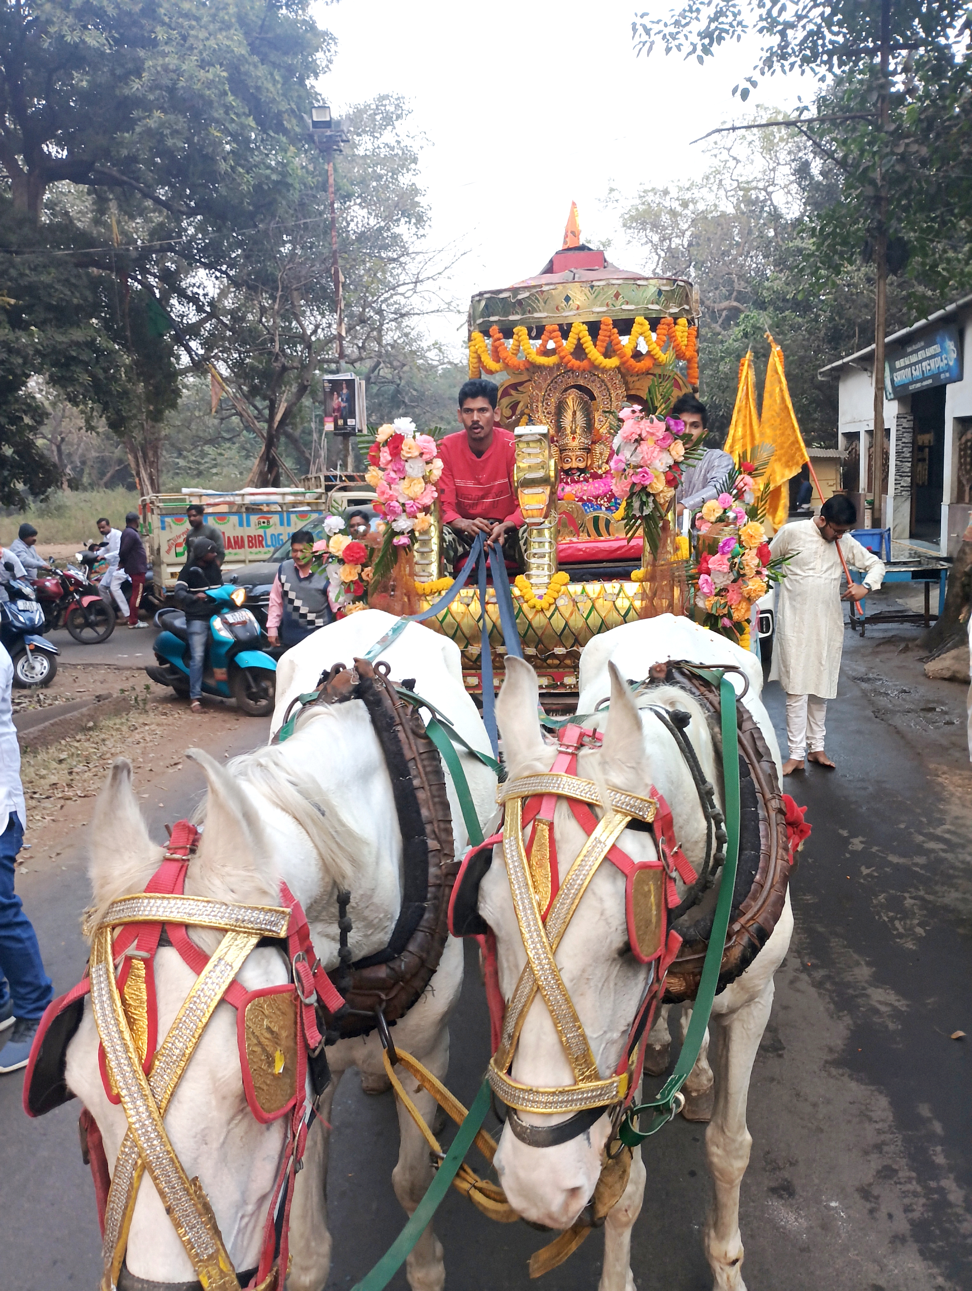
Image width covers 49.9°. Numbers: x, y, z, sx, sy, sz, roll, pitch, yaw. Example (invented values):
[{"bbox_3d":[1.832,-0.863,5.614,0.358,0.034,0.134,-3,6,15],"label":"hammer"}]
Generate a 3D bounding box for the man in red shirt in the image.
[{"bbox_3d":[-0.020,-0.532,4.600,0.460,1.220,0.700,0,7,7],"label":"man in red shirt"}]

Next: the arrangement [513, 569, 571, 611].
[{"bbox_3d":[0.216,-0.208,4.000,0.210,0.170,0.140,1,7,14],"label":"arrangement"}]

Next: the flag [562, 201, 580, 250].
[{"bbox_3d":[0.456,-2.252,5.600,0.100,0.250,0.070,-2,10,-3],"label":"flag"}]

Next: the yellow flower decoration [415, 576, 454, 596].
[{"bbox_3d":[-0.203,-0.228,4.050,0.155,0.085,0.085,-2,10,-2],"label":"yellow flower decoration"}]

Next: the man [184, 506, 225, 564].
[{"bbox_3d":[-3.301,-0.829,12.442,0.500,1.700,0.320,4,11,30],"label":"man"}]

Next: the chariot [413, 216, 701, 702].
[{"bbox_3d":[0.460,-0.613,5.150,1.400,3.050,2.400,1,7,14],"label":"chariot"}]

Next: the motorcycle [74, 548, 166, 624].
[{"bbox_3d":[-5.517,-0.891,15.405,0.680,1.150,1.760,7,13,41],"label":"motorcycle"}]

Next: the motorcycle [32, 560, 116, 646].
[{"bbox_3d":[-5.880,-0.568,13.700,1.950,1.100,0.720,-2,7,-4],"label":"motorcycle"}]

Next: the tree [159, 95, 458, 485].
[{"bbox_3d":[-4.603,-7.986,26.969,7.500,11.600,7.000,-5,10,-17],"label":"tree"}]

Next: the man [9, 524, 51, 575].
[{"bbox_3d":[-6.080,-0.846,13.700,0.750,1.450,0.520,-2,7,-4],"label":"man"}]

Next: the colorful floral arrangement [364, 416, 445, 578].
[{"bbox_3d":[-0.330,-0.589,4.200,0.290,0.640,0.240,1,7,14],"label":"colorful floral arrangement"}]

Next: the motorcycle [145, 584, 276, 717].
[{"bbox_3d":[-2.387,-0.028,9.124,1.780,1.150,0.700,7,13,43],"label":"motorcycle"}]

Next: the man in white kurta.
[{"bbox_3d":[2.103,-0.072,6.480,0.640,1.660,0.400,-3,10,-5],"label":"man in white kurta"}]

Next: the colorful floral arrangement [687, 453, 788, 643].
[{"bbox_3d":[0.974,-0.381,4.050,0.370,0.720,0.300,1,7,14],"label":"colorful floral arrangement"}]

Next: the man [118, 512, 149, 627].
[{"bbox_3d":[-5.056,-1.070,15.000,0.420,1.660,0.500,-8,12,-34],"label":"man"}]

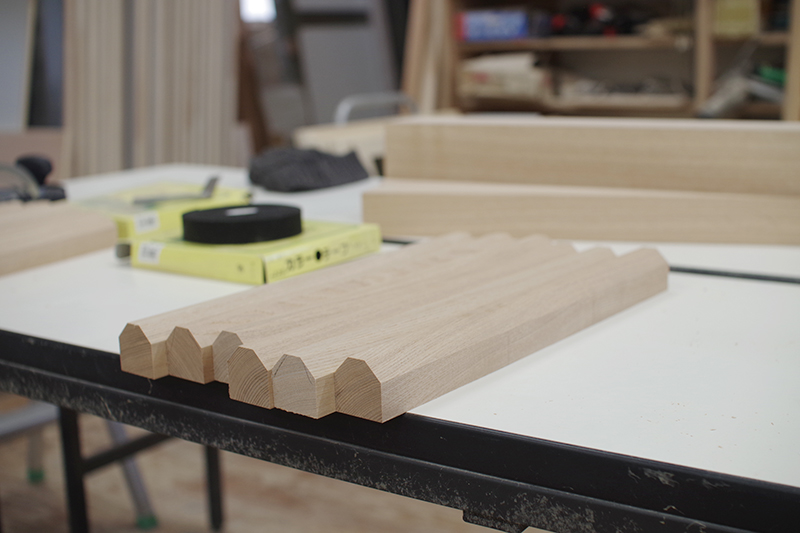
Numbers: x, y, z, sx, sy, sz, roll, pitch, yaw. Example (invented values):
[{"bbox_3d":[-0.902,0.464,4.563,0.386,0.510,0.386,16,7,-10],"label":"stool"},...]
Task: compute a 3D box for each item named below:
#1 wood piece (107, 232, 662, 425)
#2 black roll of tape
[{"bbox_3d":[0.020,0.029,0.781,0.216,0.036,0.413,8,16,38],"label":"wood piece"},{"bbox_3d":[-0.167,-0.046,1.065,0.123,0.022,0.123,-4,12,-9],"label":"black roll of tape"}]

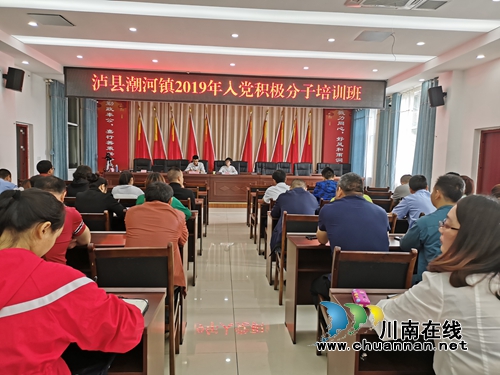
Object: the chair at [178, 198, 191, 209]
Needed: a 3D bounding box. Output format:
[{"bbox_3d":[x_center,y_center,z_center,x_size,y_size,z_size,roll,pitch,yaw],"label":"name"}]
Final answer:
[{"bbox_3d":[-0.994,0.551,5.054,0.475,0.891,0.550,1,4,-4],"label":"chair"}]

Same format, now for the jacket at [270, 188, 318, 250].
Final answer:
[{"bbox_3d":[0.474,0.325,4.048,0.500,0.630,0.440,1,4,-4],"label":"jacket"}]

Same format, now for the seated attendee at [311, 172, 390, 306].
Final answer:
[{"bbox_3d":[0.671,0.539,2.748,0.520,1.290,0.780,1,4,-4],"label":"seated attendee"}]

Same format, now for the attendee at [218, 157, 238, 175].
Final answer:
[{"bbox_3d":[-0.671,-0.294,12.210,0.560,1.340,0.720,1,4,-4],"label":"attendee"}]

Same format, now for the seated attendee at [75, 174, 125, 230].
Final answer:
[{"bbox_3d":[-1.506,0.461,3.989,0.470,1.179,0.740,2,4,6],"label":"seated attendee"}]

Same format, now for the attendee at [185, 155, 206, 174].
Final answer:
[{"bbox_3d":[-1.649,-0.310,11.875,0.600,1.330,0.780,1,4,-4],"label":"attendee"}]

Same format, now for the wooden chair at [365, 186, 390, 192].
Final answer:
[{"bbox_3d":[2.581,0.421,8.172,0.460,0.910,0.550,1,4,-4],"label":"wooden chair"}]

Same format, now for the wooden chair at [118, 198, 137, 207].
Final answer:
[{"bbox_3d":[-1.546,0.535,5.160,0.460,0.920,0.550,1,4,-4],"label":"wooden chair"}]

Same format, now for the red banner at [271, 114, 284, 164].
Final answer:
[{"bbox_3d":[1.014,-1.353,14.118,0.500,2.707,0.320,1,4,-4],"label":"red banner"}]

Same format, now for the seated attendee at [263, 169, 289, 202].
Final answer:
[{"bbox_3d":[0.409,0.385,5.501,0.500,1.260,0.780,1,4,-4],"label":"seated attendee"}]

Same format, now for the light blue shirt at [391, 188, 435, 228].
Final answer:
[{"bbox_3d":[1.783,0.304,4.152,0.480,0.620,0.420,1,4,-12],"label":"light blue shirt"}]

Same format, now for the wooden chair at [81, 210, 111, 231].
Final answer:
[{"bbox_3d":[-1.497,0.610,3.726,0.460,0.900,0.500,1,4,-4],"label":"wooden chair"}]

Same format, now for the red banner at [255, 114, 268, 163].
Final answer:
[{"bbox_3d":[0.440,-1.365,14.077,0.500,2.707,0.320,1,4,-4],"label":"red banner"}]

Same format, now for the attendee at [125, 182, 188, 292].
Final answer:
[{"bbox_3d":[-0.657,0.577,2.710,0.500,1.220,0.800,1,4,-4],"label":"attendee"}]

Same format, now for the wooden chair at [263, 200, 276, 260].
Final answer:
[{"bbox_3d":[0.469,0.581,5.173,0.475,0.891,0.550,1,4,-4],"label":"wooden chair"}]

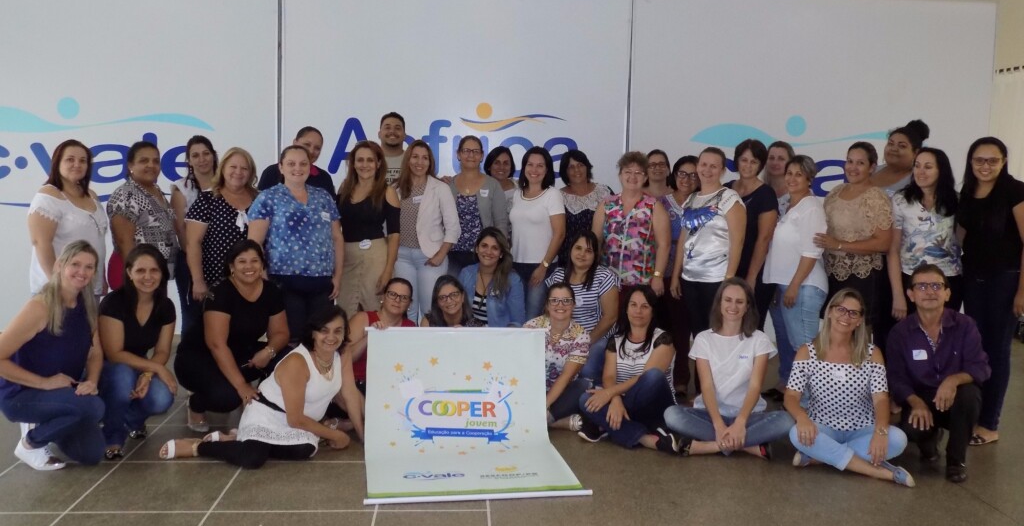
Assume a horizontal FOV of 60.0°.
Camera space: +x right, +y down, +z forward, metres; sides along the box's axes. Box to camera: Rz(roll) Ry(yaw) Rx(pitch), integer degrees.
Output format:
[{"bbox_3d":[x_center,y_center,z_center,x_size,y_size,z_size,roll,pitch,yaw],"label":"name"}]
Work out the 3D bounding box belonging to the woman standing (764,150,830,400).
[{"bbox_3d":[1.765,0.139,5.570,0.360,1.615,0.460,-4,8,-38],"label":"woman standing"}]

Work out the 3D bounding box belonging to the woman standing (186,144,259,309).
[{"bbox_3d":[-1.762,0.068,5.431,0.520,1.538,0.360,-1,7,-23],"label":"woman standing"}]

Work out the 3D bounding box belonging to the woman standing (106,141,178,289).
[{"bbox_3d":[-2.118,0.110,5.122,0.360,1.609,0.460,5,8,34],"label":"woman standing"}]

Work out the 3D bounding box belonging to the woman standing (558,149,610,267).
[{"bbox_3d":[0.488,0.011,6.184,0.500,1.592,0.320,2,6,6],"label":"woman standing"}]

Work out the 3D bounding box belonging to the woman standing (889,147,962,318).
[{"bbox_3d":[2.399,0.138,5.236,0.480,1.626,0.320,4,7,23],"label":"woman standing"}]

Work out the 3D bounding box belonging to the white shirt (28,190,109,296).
[{"bbox_3d":[-2.495,-0.113,4.993,0.330,0.610,0.450,7,8,40],"label":"white shirt"}]

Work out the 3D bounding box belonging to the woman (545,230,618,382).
[{"bbox_3d":[0.423,0.351,5.250,0.500,1.070,0.620,3,6,12],"label":"woman"}]

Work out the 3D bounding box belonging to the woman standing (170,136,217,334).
[{"bbox_3d":[-1.899,0.036,5.428,0.450,1.610,0.300,0,7,-15],"label":"woman standing"}]

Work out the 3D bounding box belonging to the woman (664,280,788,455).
[{"bbox_3d":[1.169,0.530,4.849,0.670,0.873,0.650,2,6,9],"label":"woman"}]

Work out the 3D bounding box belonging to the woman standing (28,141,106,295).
[{"bbox_3d":[-2.510,0.110,5.047,0.360,1.610,0.460,7,8,40],"label":"woman standing"}]

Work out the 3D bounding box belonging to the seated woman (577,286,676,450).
[{"bbox_3d":[0.661,0.533,4.946,0.540,0.860,0.700,2,7,8],"label":"seated woman"}]

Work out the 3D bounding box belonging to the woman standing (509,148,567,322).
[{"bbox_3d":[0.164,0.072,5.765,0.430,1.638,0.320,3,7,18],"label":"woman standing"}]

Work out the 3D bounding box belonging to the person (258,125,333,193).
[{"bbox_3d":[-1.383,-0.035,5.750,0.530,1.696,0.340,0,6,-10],"label":"person"}]

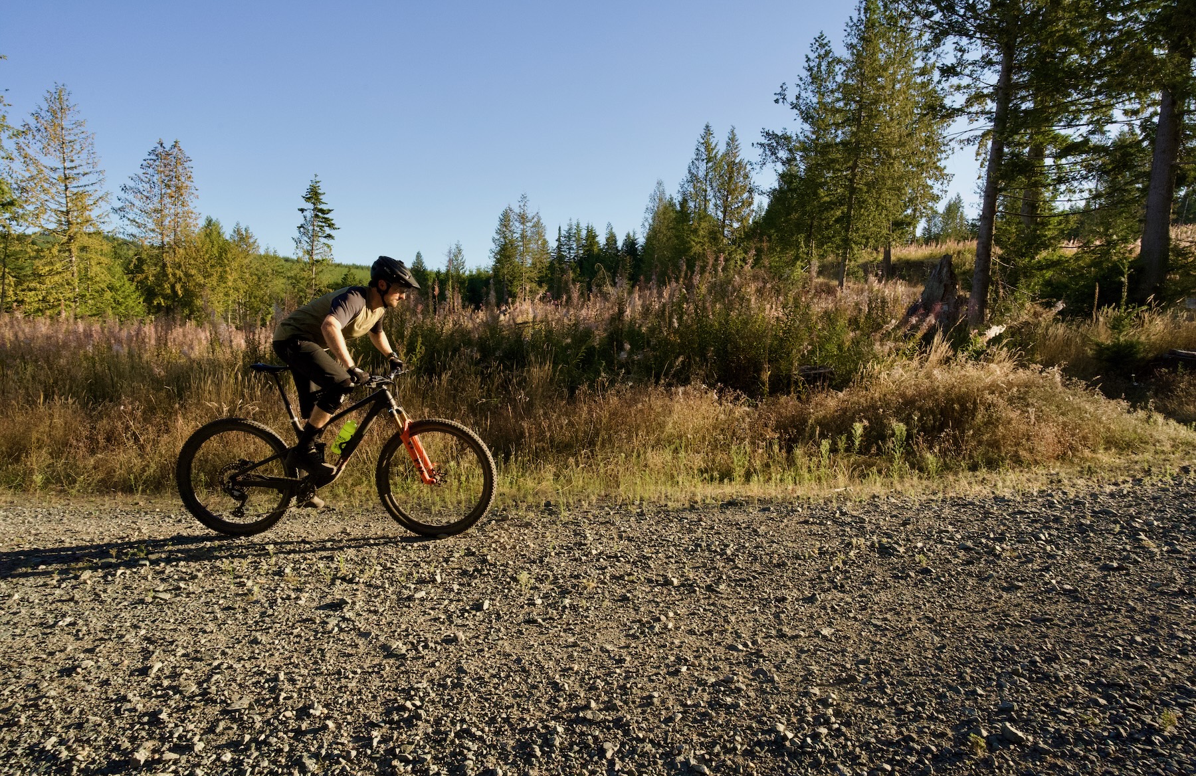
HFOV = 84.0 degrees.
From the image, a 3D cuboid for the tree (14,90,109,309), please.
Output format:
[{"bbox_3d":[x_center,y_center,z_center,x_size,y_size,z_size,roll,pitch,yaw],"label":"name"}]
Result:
[{"bbox_3d":[-29.840,-10.203,37.000,4.946,13.534,4.946,1,6,0],"label":"tree"}]

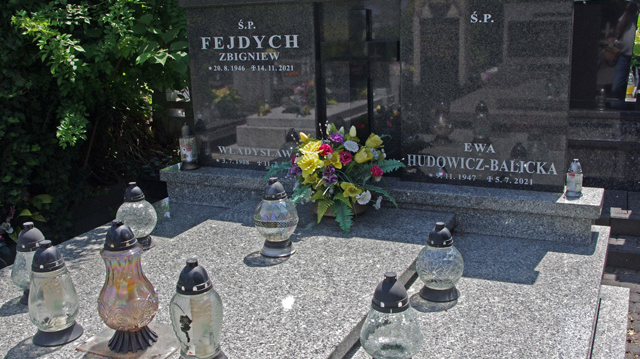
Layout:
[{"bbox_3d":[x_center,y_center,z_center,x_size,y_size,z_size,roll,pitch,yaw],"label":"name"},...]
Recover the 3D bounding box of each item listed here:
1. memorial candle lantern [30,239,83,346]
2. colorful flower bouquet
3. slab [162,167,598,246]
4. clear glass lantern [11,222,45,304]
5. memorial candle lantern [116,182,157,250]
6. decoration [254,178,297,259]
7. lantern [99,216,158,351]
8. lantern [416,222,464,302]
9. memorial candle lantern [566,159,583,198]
[{"bbox_3d":[-0.790,0.324,1.890,0.144,0.298,0.144,4,16,26],"label":"memorial candle lantern"},{"bbox_3d":[0.070,-0.047,2.953,0.656,0.429,0.502,4,16,26],"label":"colorful flower bouquet"},{"bbox_3d":[0.193,0.087,3.236,2.266,0.181,0.294,4,16,26],"label":"slab"},{"bbox_3d":[-1.060,0.304,2.374,0.176,0.288,0.176,4,16,26],"label":"clear glass lantern"},{"bbox_3d":[-0.826,0.161,2.880,0.179,0.300,0.179,4,16,26],"label":"memorial candle lantern"},{"bbox_3d":[-0.171,0.142,2.509,0.175,0.297,0.175,-2,14,1],"label":"decoration"},{"bbox_3d":[-0.551,0.295,1.820,0.169,0.368,0.169,4,16,26],"label":"lantern"},{"bbox_3d":[0.422,0.280,2.248,0.168,0.263,0.168,4,16,26],"label":"lantern"},{"bbox_3d":[1.092,-0.008,2.742,0.068,0.162,0.068,4,16,26],"label":"memorial candle lantern"}]

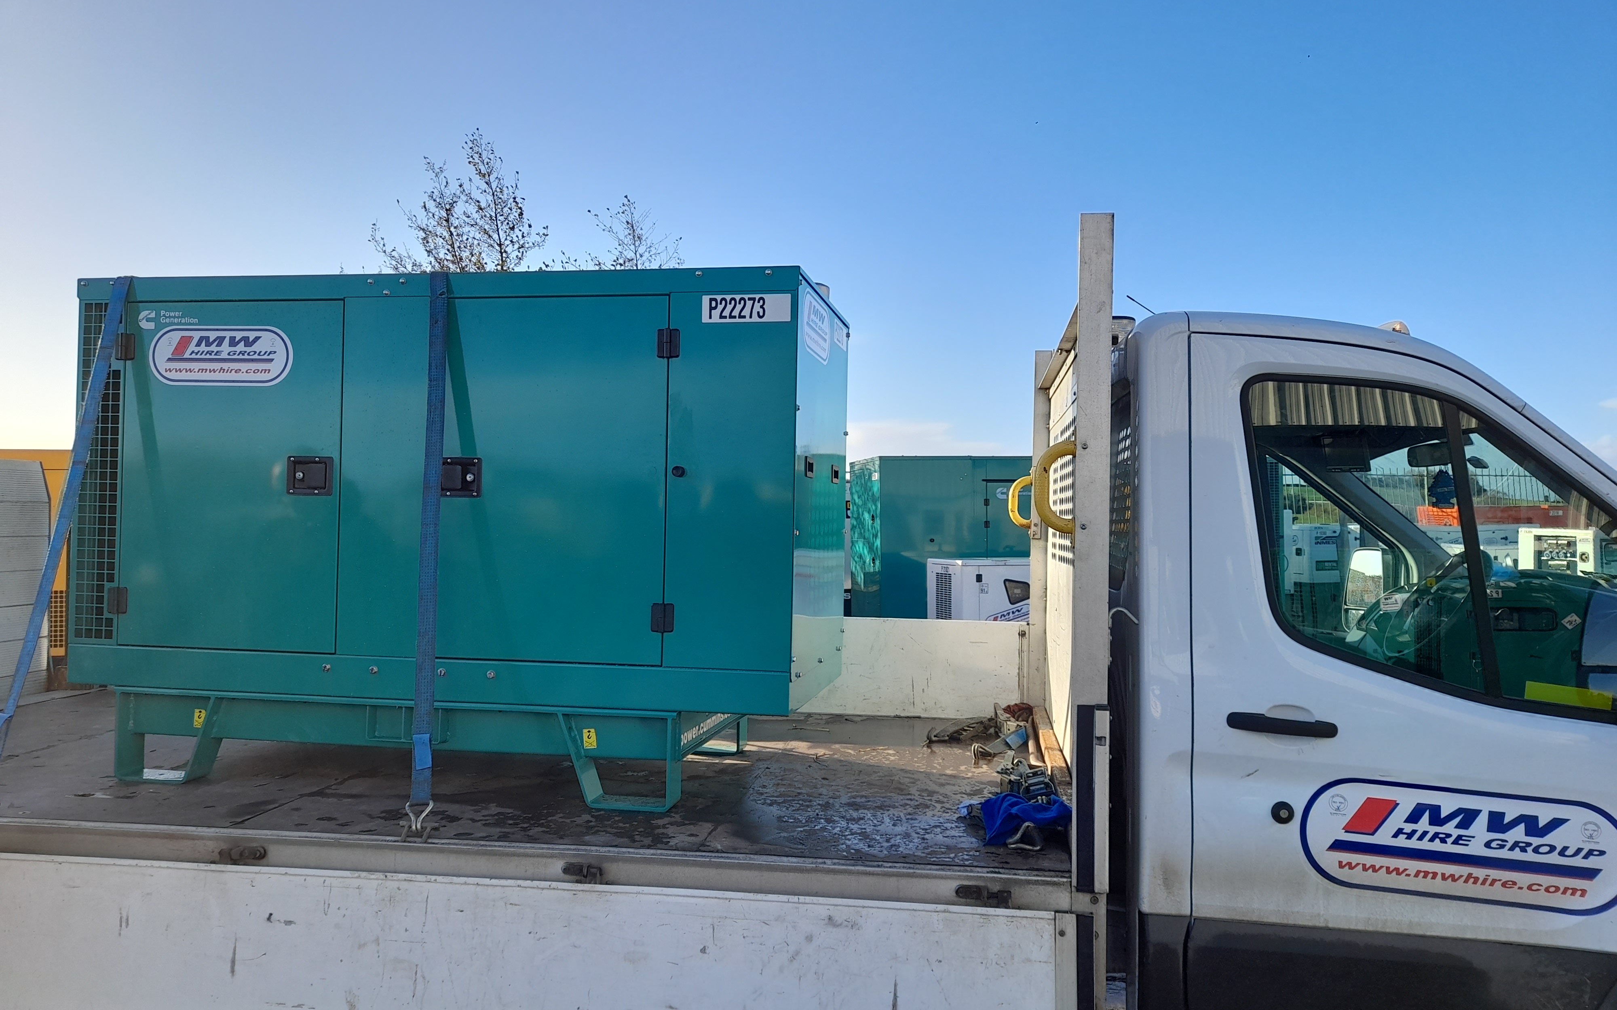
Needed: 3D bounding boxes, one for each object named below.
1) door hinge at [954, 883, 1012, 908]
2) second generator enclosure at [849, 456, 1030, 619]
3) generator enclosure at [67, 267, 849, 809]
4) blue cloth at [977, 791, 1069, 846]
[{"bbox_3d":[0.383,0.859,2.566,0.125,0.044,0.035,1,-1,10],"label":"door hinge"},{"bbox_3d":[2.300,0.770,10.450,3.670,2.300,1.070,0,-1,-11],"label":"second generator enclosure"},{"bbox_3d":[-0.998,0.090,3.629,2.115,1.424,0.924,1,-1,10],"label":"generator enclosure"},{"bbox_3d":[0.541,0.775,2.887,0.222,0.085,0.205,1,-1,10],"label":"blue cloth"}]

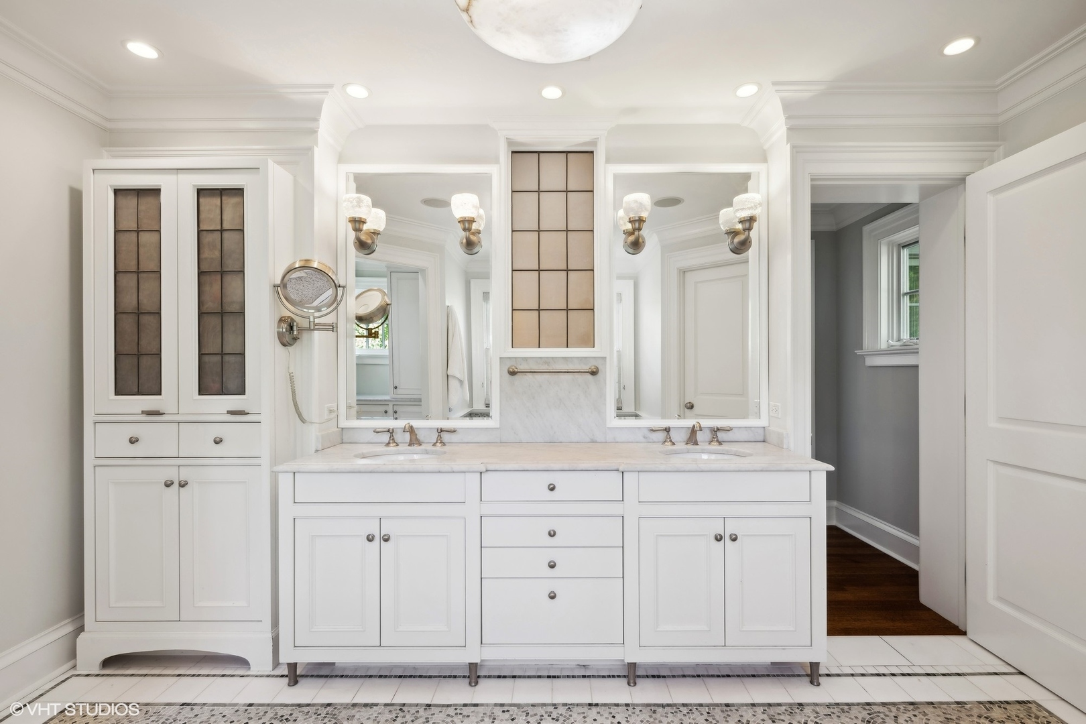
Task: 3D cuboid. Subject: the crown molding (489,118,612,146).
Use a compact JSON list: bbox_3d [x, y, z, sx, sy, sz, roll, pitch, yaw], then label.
[{"bbox_3d":[0.050,-1.140,2.385,0.620,0.120,0.095,0,0,1],"label":"crown molding"}]

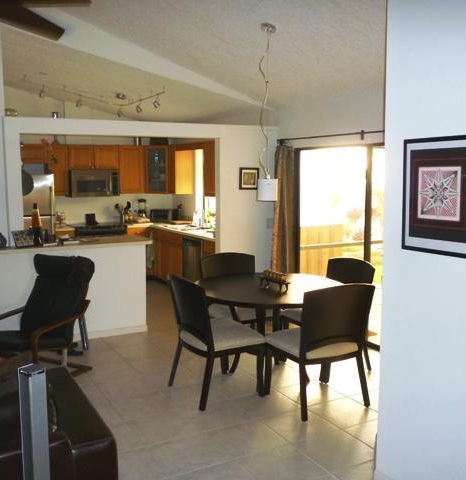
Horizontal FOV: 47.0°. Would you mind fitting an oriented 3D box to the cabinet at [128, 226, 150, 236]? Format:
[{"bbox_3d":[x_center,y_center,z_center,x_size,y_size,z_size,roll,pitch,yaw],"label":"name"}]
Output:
[{"bbox_3d":[-1.609,0.224,8.770,0.420,0.880,0.600,-4,7,-28],"label":"cabinet"}]

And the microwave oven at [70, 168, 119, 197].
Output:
[{"bbox_3d":[-2.179,-0.887,8.392,0.750,0.410,0.400,-4,8,-28],"label":"microwave oven"}]

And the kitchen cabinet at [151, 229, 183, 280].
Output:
[{"bbox_3d":[-0.707,0.267,8.224,0.590,0.870,1.080,-4,8,-28],"label":"kitchen cabinet"}]

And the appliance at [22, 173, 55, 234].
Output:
[{"bbox_3d":[-3.120,-0.098,7.886,0.780,1.750,0.760,-4,7,-28],"label":"appliance"}]

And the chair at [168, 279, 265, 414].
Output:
[{"bbox_3d":[-0.138,0.710,4.091,0.607,0.921,0.567,-5,7,-31],"label":"chair"}]

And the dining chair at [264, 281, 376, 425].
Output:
[{"bbox_3d":[0.619,0.725,3.885,0.567,0.921,0.618,-4,7,-25],"label":"dining chair"}]

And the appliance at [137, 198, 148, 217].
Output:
[{"bbox_3d":[-1.479,-0.463,8.769,0.170,0.380,0.180,-4,8,-28],"label":"appliance"}]

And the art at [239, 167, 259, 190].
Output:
[{"bbox_3d":[0.205,-0.727,6.380,0.272,0.270,0.025,-4,8,-28],"label":"art"}]

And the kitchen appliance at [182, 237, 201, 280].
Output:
[{"bbox_3d":[-0.307,0.354,7.383,0.580,0.840,0.600,-4,7,-28],"label":"kitchen appliance"}]

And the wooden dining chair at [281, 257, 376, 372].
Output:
[{"bbox_3d":[0.792,0.640,4.624,0.607,0.921,0.567,-5,7,-31],"label":"wooden dining chair"}]

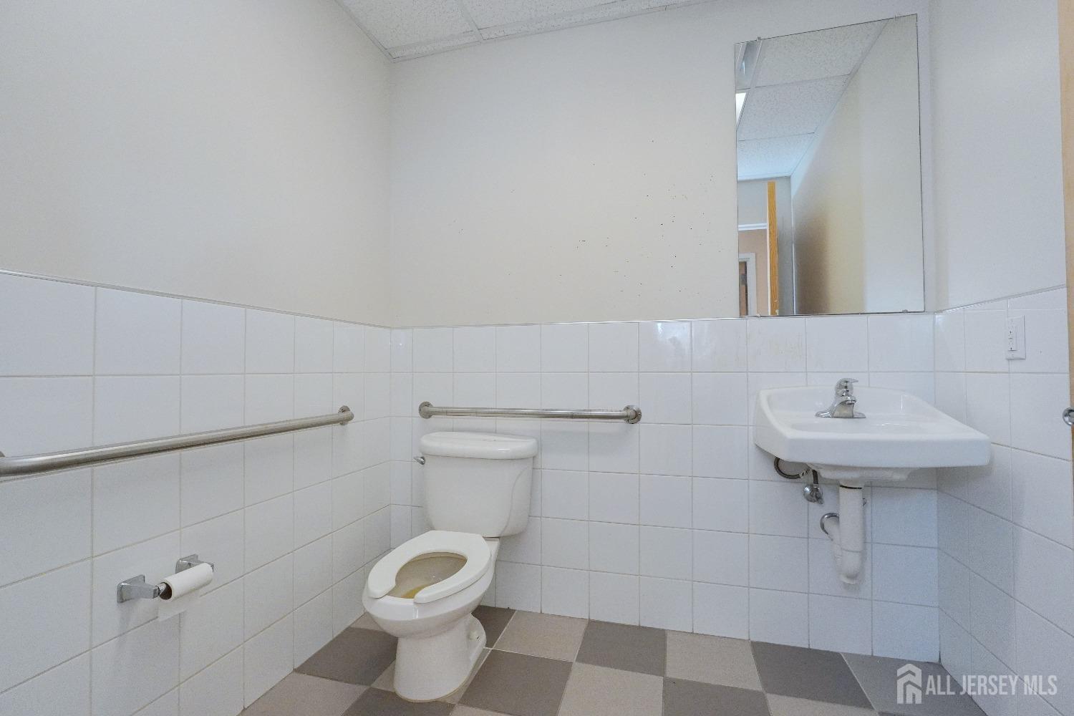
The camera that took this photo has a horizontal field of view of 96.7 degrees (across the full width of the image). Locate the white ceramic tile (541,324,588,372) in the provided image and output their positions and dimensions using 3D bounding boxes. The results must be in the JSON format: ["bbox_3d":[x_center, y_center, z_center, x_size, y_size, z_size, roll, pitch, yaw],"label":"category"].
[{"bbox_3d":[0.118,-0.042,2.009,0.200,0.201,0.009,0,-1,15],"label":"white ceramic tile"}]

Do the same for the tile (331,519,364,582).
[{"bbox_3d":[-0.766,0.776,1.942,0.010,0.201,0.200,0,-1,15],"label":"tile"}]

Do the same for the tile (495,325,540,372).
[{"bbox_3d":[-0.077,-0.039,2.061,0.199,0.200,0.010,-1,-1,15],"label":"tile"}]

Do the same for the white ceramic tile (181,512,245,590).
[{"bbox_3d":[-0.920,0.557,1.358,0.009,0.201,0.200,0,-1,15],"label":"white ceramic tile"}]

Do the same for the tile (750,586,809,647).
[{"bbox_3d":[0.905,0.965,1.785,0.200,0.188,0.009,0,-1,15],"label":"tile"}]

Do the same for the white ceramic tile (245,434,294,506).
[{"bbox_3d":[-0.866,0.358,1.547,0.010,0.200,0.199,0,-1,16],"label":"white ceramic tile"}]

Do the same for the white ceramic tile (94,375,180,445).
[{"bbox_3d":[-0.975,0.147,1.170,0.010,0.201,0.200,0,-1,15],"label":"white ceramic tile"}]

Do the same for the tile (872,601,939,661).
[{"bbox_3d":[1.301,0.966,1.685,0.201,0.194,0.010,0,-1,15],"label":"tile"}]

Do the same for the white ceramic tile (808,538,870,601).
[{"bbox_3d":[1.103,0.767,1.741,0.200,0.201,0.010,0,-1,15],"label":"white ceramic tile"}]

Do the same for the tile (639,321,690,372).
[{"bbox_3d":[0.507,-0.044,1.894,0.200,0.200,0.010,0,-1,15],"label":"tile"}]

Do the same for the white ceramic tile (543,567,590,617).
[{"bbox_3d":[0.120,0.972,1.984,0.199,0.193,0.010,-1,-1,15],"label":"white ceramic tile"}]

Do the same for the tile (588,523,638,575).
[{"bbox_3d":[0.315,0.768,1.937,0.200,0.200,0.010,-1,-1,15],"label":"tile"}]

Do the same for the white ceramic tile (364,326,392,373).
[{"bbox_3d":[-0.705,-0.036,2.112,0.010,0.200,0.187,0,-1,16],"label":"white ceramic tile"}]

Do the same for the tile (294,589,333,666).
[{"bbox_3d":[-0.810,0.967,1.724,0.010,0.200,0.199,0,-1,16],"label":"tile"}]

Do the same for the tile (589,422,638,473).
[{"bbox_3d":[0.314,0.364,1.947,0.199,0.200,0.010,-1,-1,15],"label":"tile"}]

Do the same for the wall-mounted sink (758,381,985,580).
[{"bbox_3d":[1.004,0.400,1.528,0.510,0.605,0.450,0,-1,15],"label":"wall-mounted sink"}]

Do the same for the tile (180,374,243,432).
[{"bbox_3d":[-0.923,0.150,1.367,0.010,0.200,0.200,-1,-1,15],"label":"tile"}]

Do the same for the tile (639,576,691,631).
[{"bbox_3d":[0.511,0.968,1.881,0.199,0.193,0.010,-1,-1,15],"label":"tile"}]

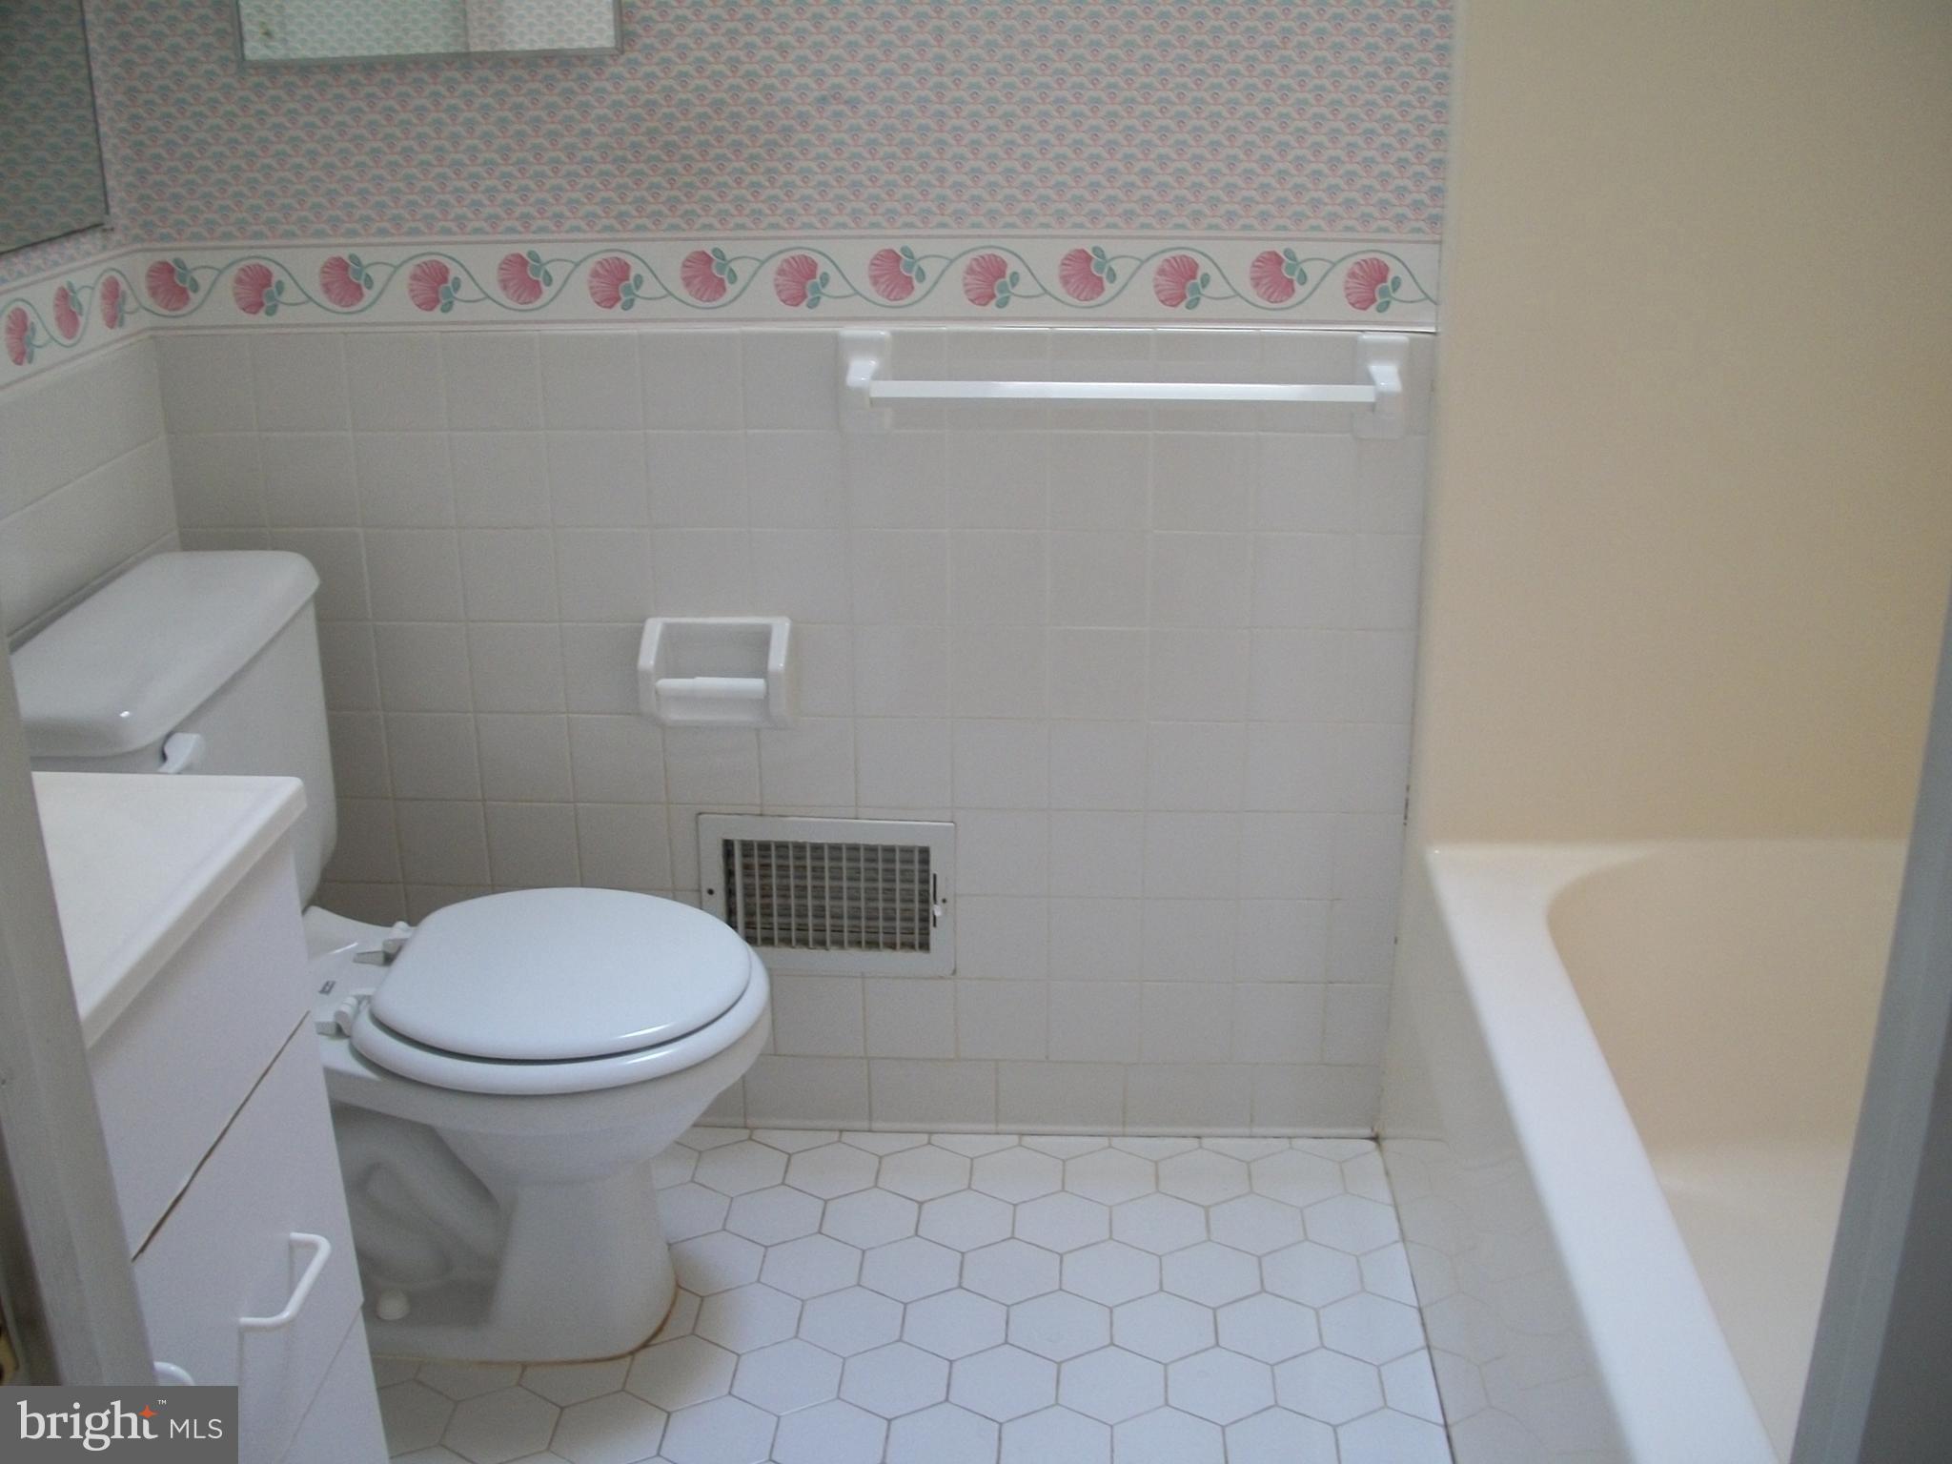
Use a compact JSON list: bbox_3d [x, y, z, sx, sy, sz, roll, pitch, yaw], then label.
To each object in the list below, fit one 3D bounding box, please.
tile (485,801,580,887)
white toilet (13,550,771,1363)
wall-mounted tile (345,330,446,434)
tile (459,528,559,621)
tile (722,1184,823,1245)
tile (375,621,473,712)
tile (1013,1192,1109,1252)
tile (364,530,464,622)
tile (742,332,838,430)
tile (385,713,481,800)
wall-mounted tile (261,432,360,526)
[{"bbox_3d":[-0.517,0.129,2.312,0.108,0.108,0.009,1,20,3],"label":"tile"},{"bbox_3d":[-0.544,0.248,2.004,0.690,0.750,0.490,1,20,4],"label":"white toilet"},{"bbox_3d":[-0.623,-0.375,2.121,0.108,0.108,0.009,1,21,3],"label":"wall-mounted tile"},{"bbox_3d":[-0.518,-0.176,2.195,0.108,0.108,0.010,1,20,4],"label":"tile"},{"bbox_3d":[-0.226,0.553,2.240,0.105,0.009,0.121,1,20,4],"label":"tile"},{"bbox_3d":[-0.624,-0.076,2.237,0.108,0.108,0.009,1,20,3],"label":"tile"},{"bbox_3d":[0.098,0.557,2.228,0.108,0.009,0.125,0,21,3],"label":"tile"},{"bbox_3d":[-0.625,-0.174,2.204,0.107,0.107,0.009,1,20,3],"label":"tile"},{"bbox_3d":[-0.194,-0.376,2.103,0.108,0.108,0.009,1,20,3],"label":"tile"},{"bbox_3d":[-0.625,0.027,2.277,0.108,0.108,0.010,1,20,4],"label":"tile"},{"bbox_3d":[-0.731,-0.275,2.174,0.108,0.108,0.009,1,20,3],"label":"wall-mounted tile"}]

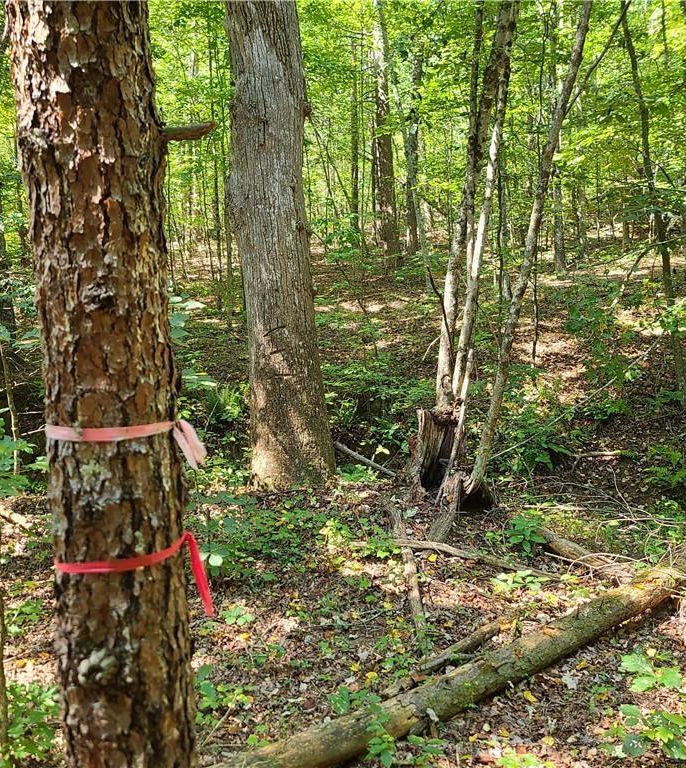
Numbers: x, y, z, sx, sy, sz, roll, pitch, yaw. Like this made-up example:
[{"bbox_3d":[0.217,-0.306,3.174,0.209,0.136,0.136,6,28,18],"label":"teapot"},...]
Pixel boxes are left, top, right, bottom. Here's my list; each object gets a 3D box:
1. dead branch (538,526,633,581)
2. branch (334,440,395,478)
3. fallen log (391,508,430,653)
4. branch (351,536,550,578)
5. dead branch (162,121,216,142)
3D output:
[{"bbox_3d":[1.297,0.925,4.201,0.115,0.115,0.741,-5,7,-19],"label":"dead branch"},{"bbox_3d":[0.200,0.735,7.600,0.060,0.060,0.887,-8,23,-43],"label":"branch"},{"bbox_3d":[0.341,0.983,4.252,0.085,0.075,2.145,-2,6,1],"label":"fallen log"},{"bbox_3d":[0.592,0.963,4.335,1.213,0.070,0.170,2,8,35],"label":"branch"},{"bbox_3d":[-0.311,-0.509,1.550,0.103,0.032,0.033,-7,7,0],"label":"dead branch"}]

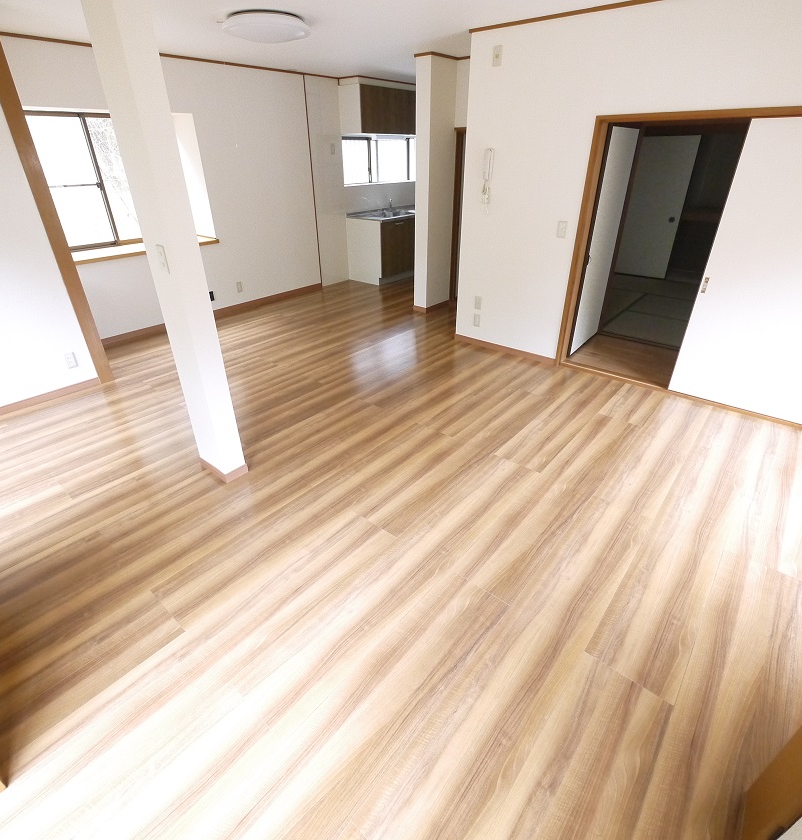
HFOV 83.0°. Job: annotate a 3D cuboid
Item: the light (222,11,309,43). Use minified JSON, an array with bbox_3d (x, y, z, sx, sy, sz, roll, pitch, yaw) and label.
[{"bbox_3d":[-0.940,-2.733,3.183,0.606,0.101,0.606,0,29,0],"label":"light"}]

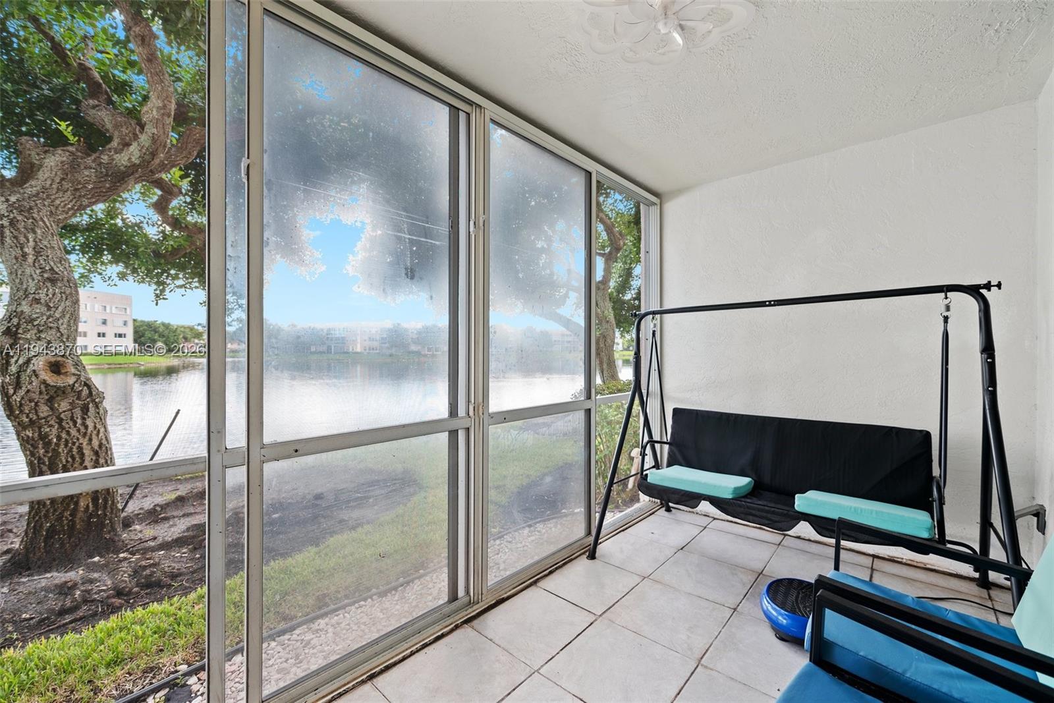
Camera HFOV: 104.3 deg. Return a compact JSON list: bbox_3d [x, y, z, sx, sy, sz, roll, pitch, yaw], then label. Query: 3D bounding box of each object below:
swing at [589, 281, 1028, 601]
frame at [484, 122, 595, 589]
[{"bbox_3d":[1.389,0.472,2.310,1.740,1.525,1.090,-1,-1,43],"label":"swing"},{"bbox_3d":[0.114,0.005,2.397,0.050,2.420,0.980,-1,-1,43],"label":"frame"}]

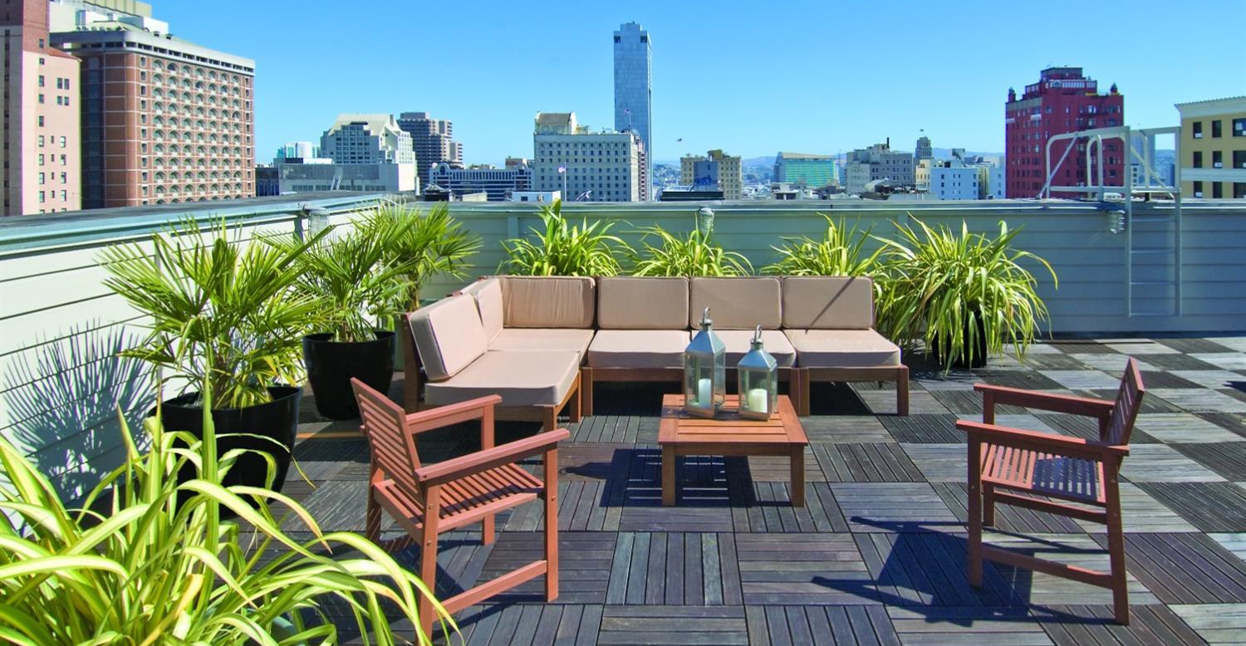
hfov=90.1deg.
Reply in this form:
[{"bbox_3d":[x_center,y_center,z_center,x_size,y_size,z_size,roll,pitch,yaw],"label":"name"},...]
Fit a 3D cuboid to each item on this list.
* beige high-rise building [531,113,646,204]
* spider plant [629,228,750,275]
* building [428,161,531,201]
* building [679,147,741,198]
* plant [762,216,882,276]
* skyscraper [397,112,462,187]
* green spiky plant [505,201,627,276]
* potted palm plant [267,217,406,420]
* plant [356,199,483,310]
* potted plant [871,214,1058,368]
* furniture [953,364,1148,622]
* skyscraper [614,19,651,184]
[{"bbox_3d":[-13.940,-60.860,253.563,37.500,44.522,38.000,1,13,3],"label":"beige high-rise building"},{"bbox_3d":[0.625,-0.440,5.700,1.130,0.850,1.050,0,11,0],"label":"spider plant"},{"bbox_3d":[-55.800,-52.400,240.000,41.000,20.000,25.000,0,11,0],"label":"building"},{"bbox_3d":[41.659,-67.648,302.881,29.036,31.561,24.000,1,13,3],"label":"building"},{"bbox_3d":[1.773,-0.278,5.427,0.980,1.200,0.931,1,13,3],"label":"plant"},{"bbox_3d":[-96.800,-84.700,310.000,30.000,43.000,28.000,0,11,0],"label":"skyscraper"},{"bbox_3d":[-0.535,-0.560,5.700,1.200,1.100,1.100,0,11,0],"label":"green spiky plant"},{"bbox_3d":[-2.020,-0.050,4.400,0.920,1.330,0.900,0,11,0],"label":"potted palm plant"},{"bbox_3d":[-1.742,-0.292,5.154,0.900,1.350,0.855,1,13,3],"label":"plant"},{"bbox_3d":[3.060,-0.270,5.550,1.480,1.270,1.300,0,11,0],"label":"potted plant"},{"bbox_3d":[1.693,0.594,2.430,0.580,0.860,0.590,8,15,30],"label":"furniture"},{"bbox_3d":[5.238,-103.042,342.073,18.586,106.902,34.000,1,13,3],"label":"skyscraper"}]

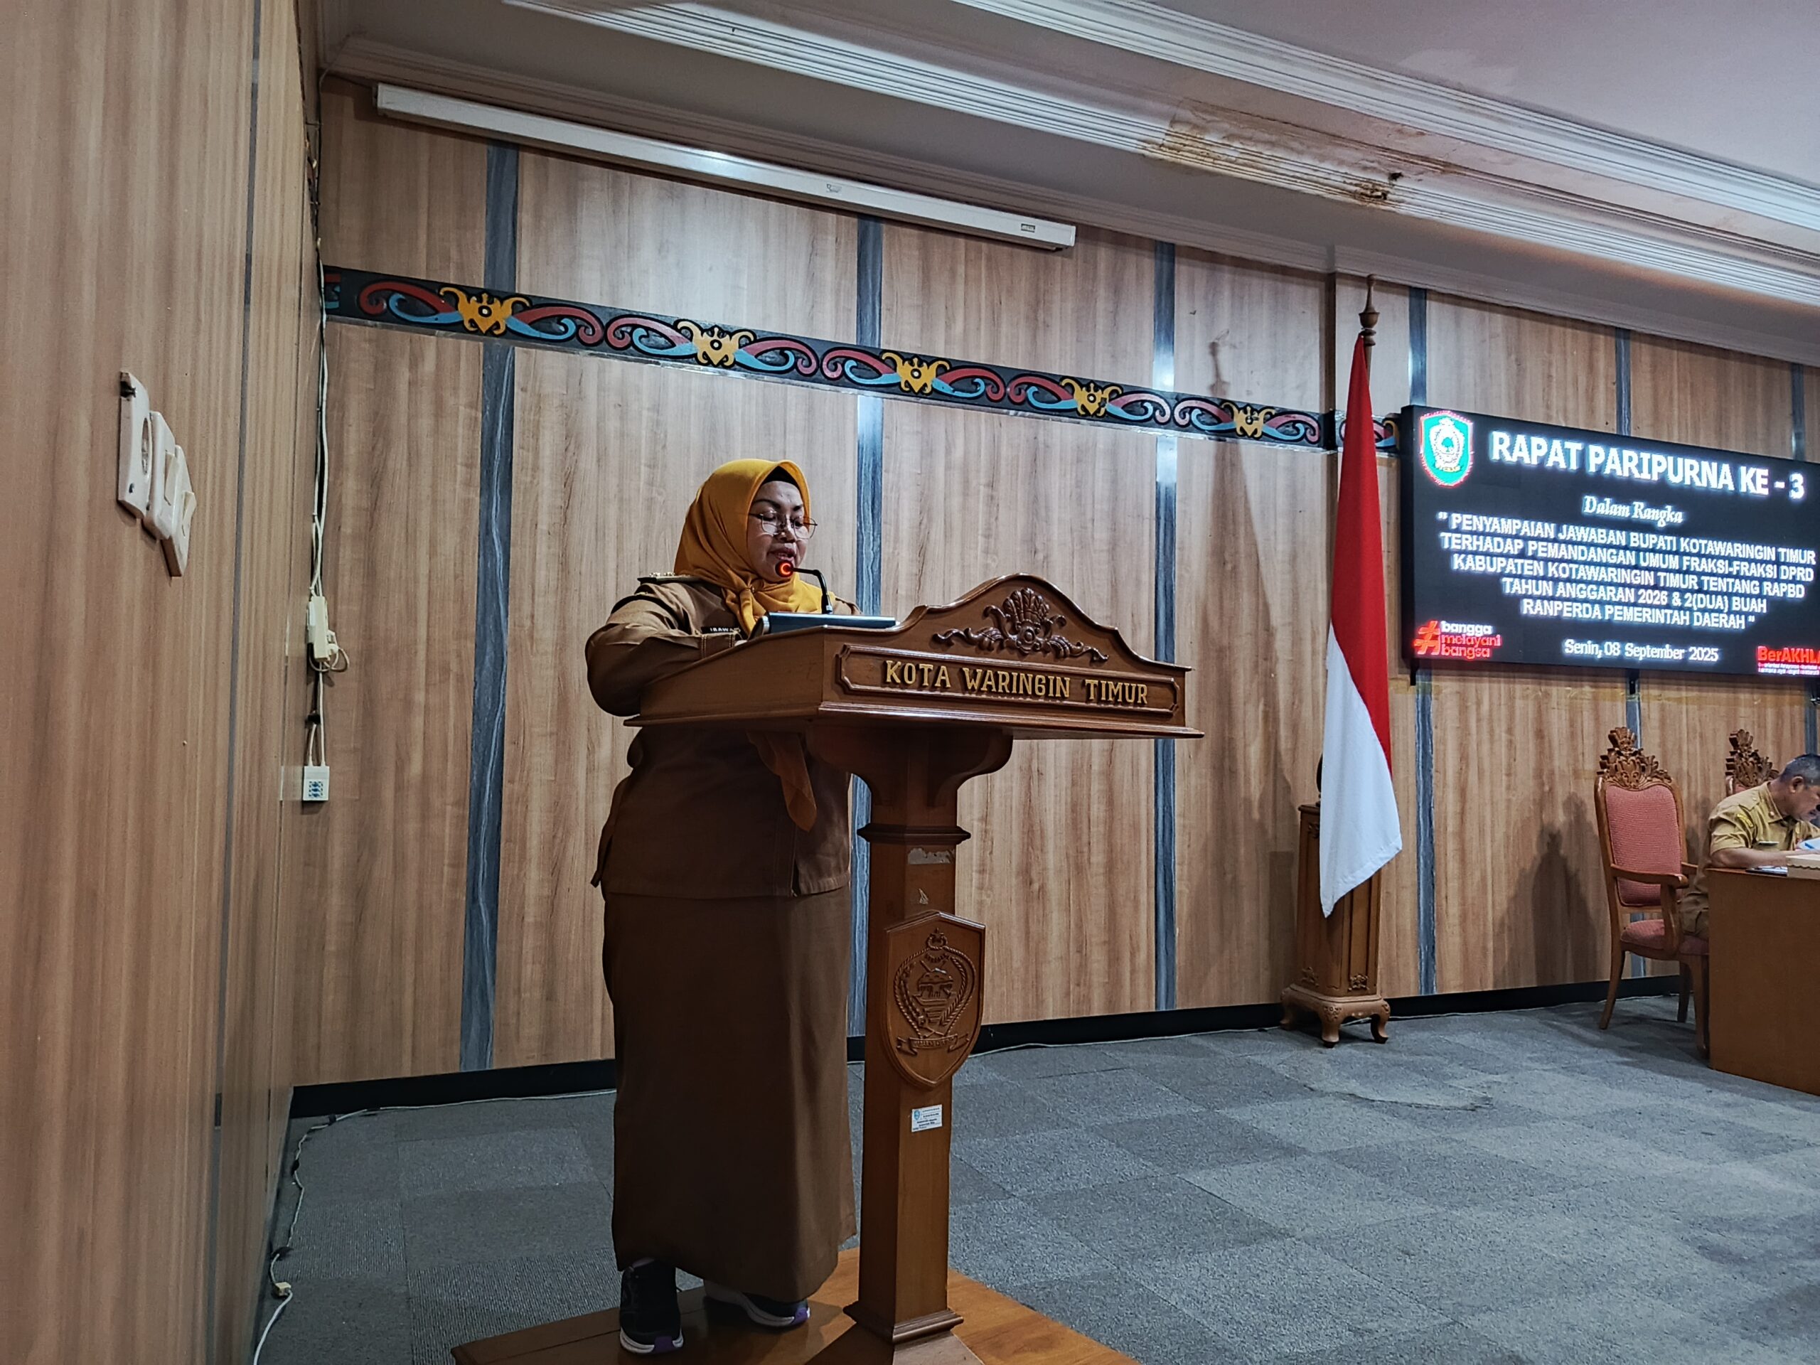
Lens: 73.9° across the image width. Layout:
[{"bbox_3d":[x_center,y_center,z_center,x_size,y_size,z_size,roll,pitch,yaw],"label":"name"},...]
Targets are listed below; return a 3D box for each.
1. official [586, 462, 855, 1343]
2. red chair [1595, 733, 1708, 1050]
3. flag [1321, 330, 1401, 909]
[{"bbox_3d":[-0.330,0.380,2.220,0.550,1.570,0.450,4,-6,-45],"label":"official"},{"bbox_3d":[3.285,0.825,5.030,0.580,1.310,0.600,2,-4,-20],"label":"red chair"},{"bbox_3d":[1.820,-0.240,4.900,0.300,2.360,0.210,2,-4,-22],"label":"flag"}]

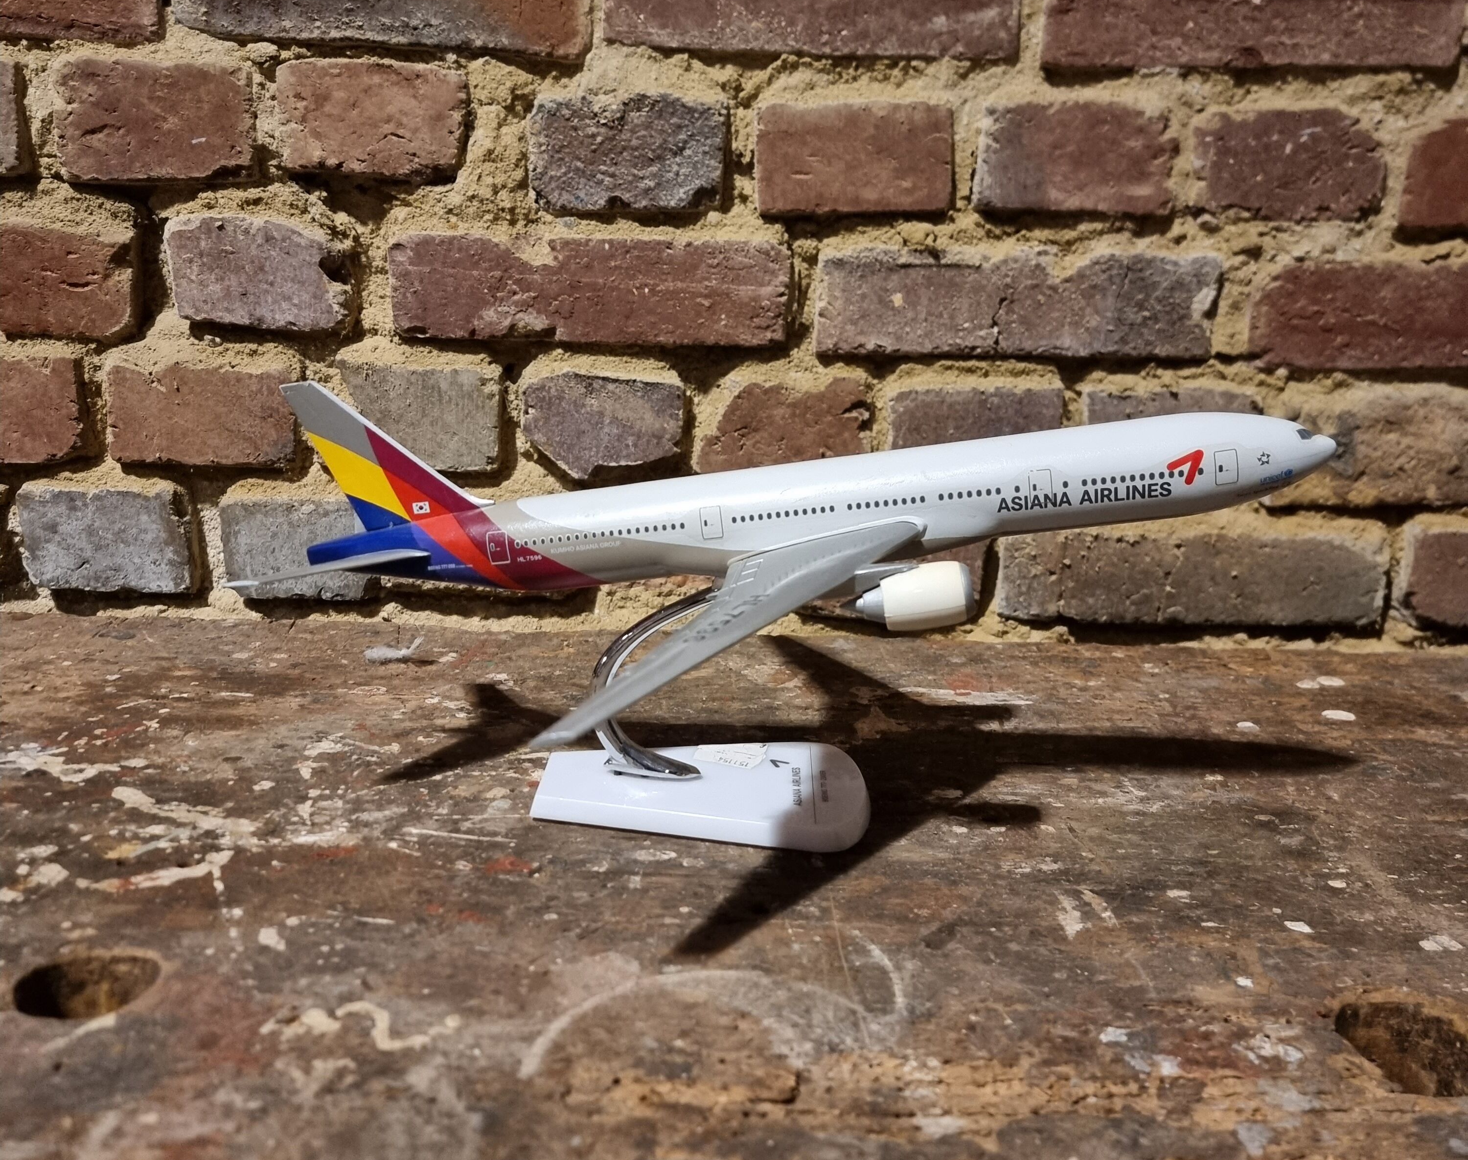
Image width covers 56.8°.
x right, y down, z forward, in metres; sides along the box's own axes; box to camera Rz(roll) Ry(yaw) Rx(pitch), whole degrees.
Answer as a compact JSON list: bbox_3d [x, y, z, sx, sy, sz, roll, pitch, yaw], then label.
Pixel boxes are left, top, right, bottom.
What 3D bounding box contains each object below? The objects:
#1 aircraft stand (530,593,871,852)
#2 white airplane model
[{"bbox_3d":[-0.008,0.036,0.446,0.110,0.078,0.070,2,15,3],"label":"aircraft stand"},{"bbox_3d":[0.015,0.011,0.427,0.318,0.137,0.301,3,15,6],"label":"white airplane model"}]

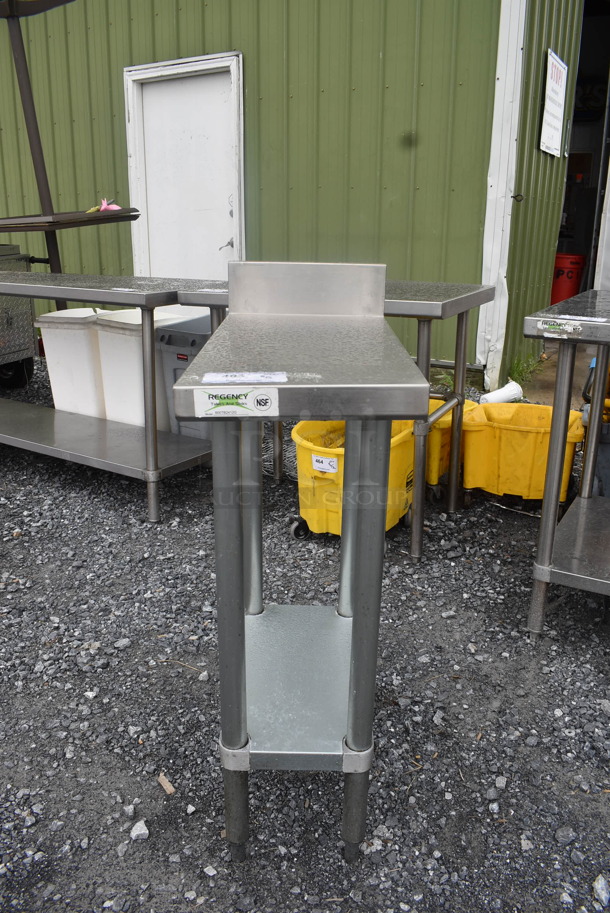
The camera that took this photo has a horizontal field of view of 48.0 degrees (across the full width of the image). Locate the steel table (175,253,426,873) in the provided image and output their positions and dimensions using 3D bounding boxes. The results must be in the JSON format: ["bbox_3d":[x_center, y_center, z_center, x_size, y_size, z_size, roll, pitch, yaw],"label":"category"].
[{"bbox_3d":[-0.004,0.167,1.227,0.305,0.950,0.600,1,20,0],"label":"steel table"}]

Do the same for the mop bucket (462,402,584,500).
[{"bbox_3d":[0.832,0.016,2.659,0.430,0.350,0.370,7,21,17],"label":"mop bucket"}]

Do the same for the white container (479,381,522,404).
[{"bbox_3d":[1.190,-0.370,4.169,0.260,0.118,0.118,-17,26,-27],"label":"white container"}]

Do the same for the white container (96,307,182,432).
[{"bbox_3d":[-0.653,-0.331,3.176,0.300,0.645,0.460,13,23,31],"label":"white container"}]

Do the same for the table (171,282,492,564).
[{"bbox_3d":[0.127,-0.175,2.522,0.932,0.861,0.612,9,21,27],"label":"table"}]

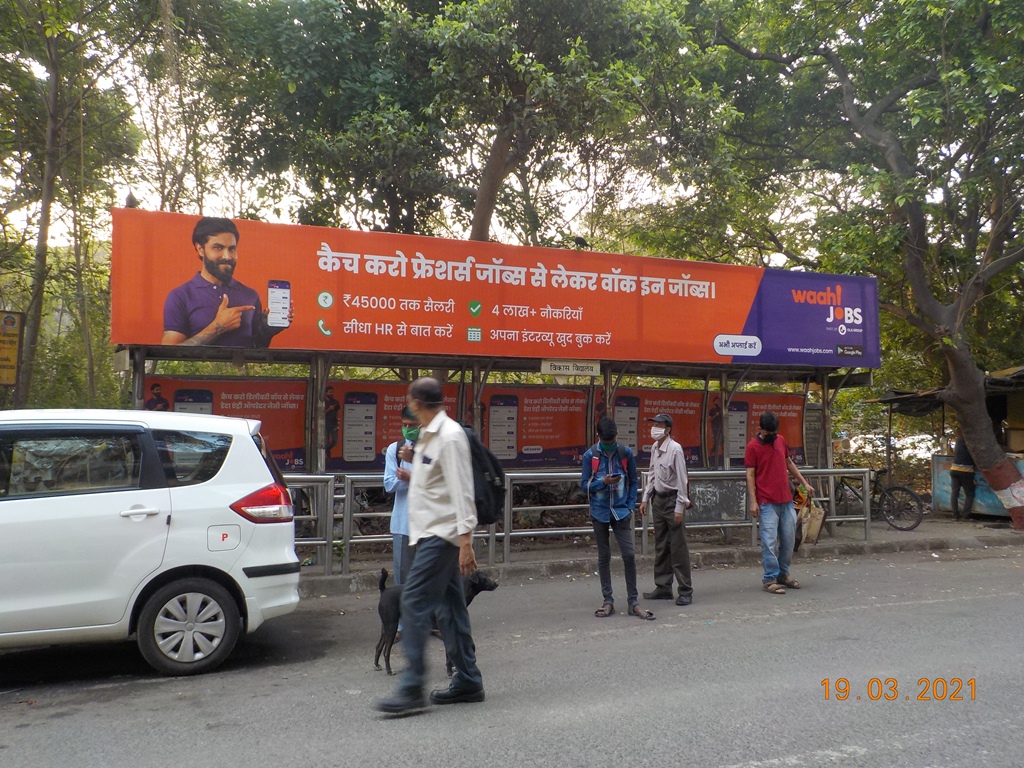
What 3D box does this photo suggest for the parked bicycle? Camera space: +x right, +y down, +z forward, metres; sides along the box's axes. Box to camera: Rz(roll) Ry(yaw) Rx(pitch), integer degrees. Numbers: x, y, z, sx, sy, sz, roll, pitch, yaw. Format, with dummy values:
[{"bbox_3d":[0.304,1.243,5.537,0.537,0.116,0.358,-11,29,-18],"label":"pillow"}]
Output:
[{"bbox_3d":[5.531,1.730,13.755,0.560,1.000,1.650,4,-6,-40],"label":"parked bicycle"}]

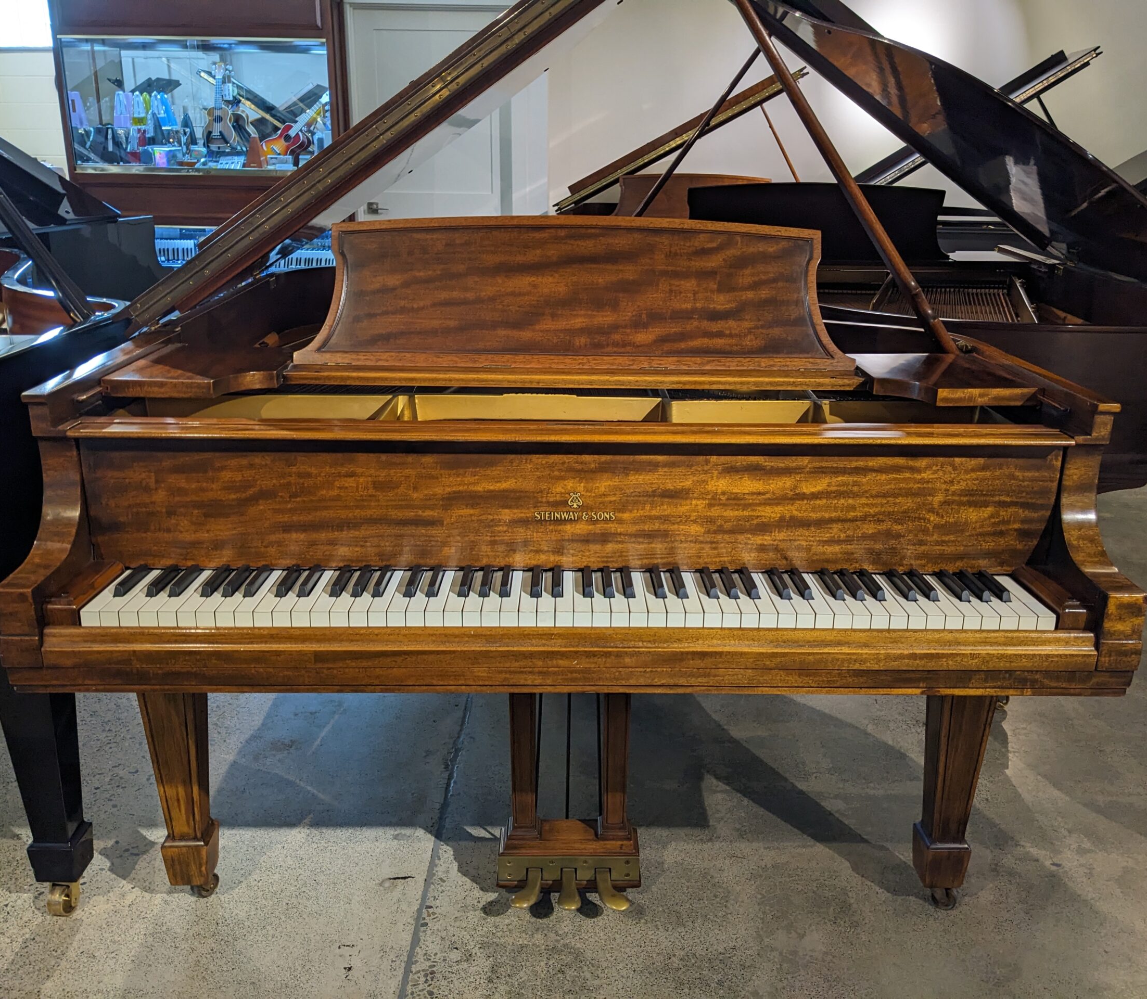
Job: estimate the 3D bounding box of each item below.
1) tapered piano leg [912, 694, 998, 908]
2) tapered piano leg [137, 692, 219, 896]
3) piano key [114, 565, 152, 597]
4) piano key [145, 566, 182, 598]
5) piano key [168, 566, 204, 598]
[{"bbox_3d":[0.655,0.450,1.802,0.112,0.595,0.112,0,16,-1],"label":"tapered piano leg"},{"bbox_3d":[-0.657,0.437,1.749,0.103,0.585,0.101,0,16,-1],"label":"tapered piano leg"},{"bbox_3d":[-0.586,0.106,1.380,0.013,0.013,0.094,0,16,-1],"label":"piano key"},{"bbox_3d":[-0.544,0.107,1.381,0.013,0.013,0.094,0,16,-1],"label":"piano key"},{"bbox_3d":[-0.516,0.106,1.382,0.013,0.013,0.094,0,16,-1],"label":"piano key"}]

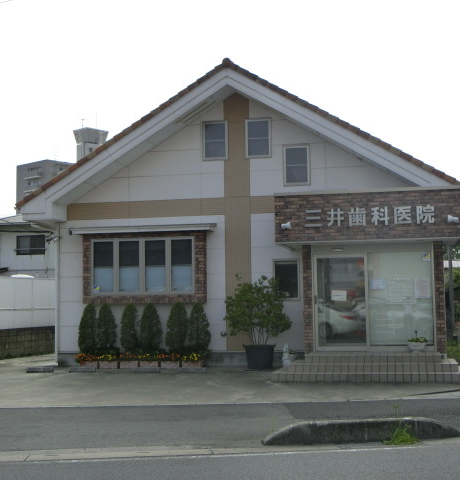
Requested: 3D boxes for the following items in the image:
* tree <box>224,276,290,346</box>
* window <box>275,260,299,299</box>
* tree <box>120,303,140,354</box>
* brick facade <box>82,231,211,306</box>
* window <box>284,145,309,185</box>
[{"bbox_3d":[0.631,1.570,18.616,1.544,1.549,1.400,-2,-4,12],"label":"tree"},{"bbox_3d":[1.320,0.920,19.335,0.596,0.915,0.100,-2,-4,12],"label":"window"},{"bbox_3d":[-2.365,2.140,19.673,0.449,1.277,0.449,-2,-4,12],"label":"tree"},{"bbox_3d":[-2.044,0.676,19.940,3.031,1.706,0.250,-2,-4,12],"label":"brick facade"},{"bbox_3d":[1.574,-1.759,19.576,0.633,1.009,0.100,-2,-4,12],"label":"window"}]

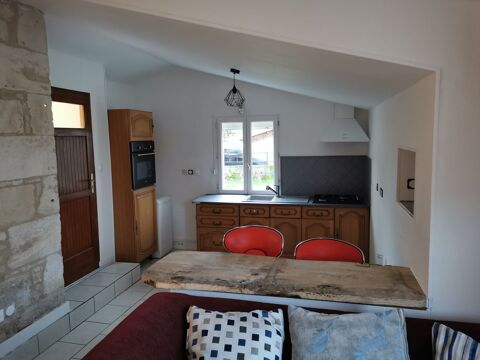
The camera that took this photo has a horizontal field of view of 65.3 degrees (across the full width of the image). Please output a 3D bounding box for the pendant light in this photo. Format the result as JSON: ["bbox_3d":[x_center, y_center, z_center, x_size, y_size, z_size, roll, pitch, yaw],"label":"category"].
[{"bbox_3d":[-0.050,-1.005,4.100,0.235,0.420,0.235,-1,6,0],"label":"pendant light"}]

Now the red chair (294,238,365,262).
[{"bbox_3d":[0.594,0.927,2.532,0.500,0.980,0.480,1,7,15],"label":"red chair"}]

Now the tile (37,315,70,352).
[{"bbox_3d":[-1.569,1.303,3.180,0.020,0.168,0.365,0,6,13],"label":"tile"}]

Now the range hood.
[{"bbox_3d":[1.335,-0.721,4.757,0.585,0.475,0.450,1,7,15],"label":"range hood"}]

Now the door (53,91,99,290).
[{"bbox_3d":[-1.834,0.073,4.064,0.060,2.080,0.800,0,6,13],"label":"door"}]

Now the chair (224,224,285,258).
[{"bbox_3d":[0.077,0.885,3.001,0.500,0.980,0.480,1,7,15],"label":"chair"}]

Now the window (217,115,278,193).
[{"bbox_3d":[0.116,-0.361,5.391,0.900,1.110,0.090,1,7,15],"label":"window"}]

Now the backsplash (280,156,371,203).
[{"bbox_3d":[1.137,-0.038,5.119,1.160,0.580,0.035,1,7,15],"label":"backsplash"}]

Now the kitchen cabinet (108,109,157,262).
[{"bbox_3d":[-1.498,0.135,4.911,0.570,2.040,0.595,1,6,14],"label":"kitchen cabinet"}]

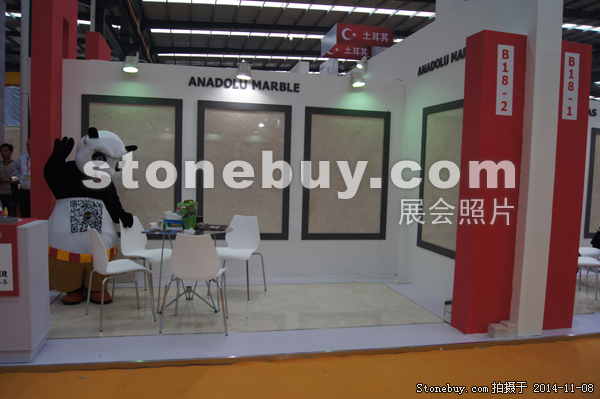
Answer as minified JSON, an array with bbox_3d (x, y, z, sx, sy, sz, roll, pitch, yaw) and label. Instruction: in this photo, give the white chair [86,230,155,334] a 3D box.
[{"bbox_3d":[-1.563,0.628,3.856,0.490,0.810,0.530,-1,4,-36],"label":"white chair"}]

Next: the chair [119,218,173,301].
[{"bbox_3d":[-1.539,0.589,4.498,0.490,0.810,0.530,3,4,19],"label":"chair"}]

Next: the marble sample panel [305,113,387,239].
[{"bbox_3d":[0.575,-0.298,5.538,1.000,1.521,0.050,1,4,-11],"label":"marble sample panel"}]

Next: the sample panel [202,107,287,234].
[{"bbox_3d":[-0.650,-0.316,5.308,0.959,1.480,0.050,1,4,-11],"label":"sample panel"}]

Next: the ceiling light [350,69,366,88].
[{"bbox_3d":[0.692,-1.408,5.276,0.155,0.190,0.170,1,4,-11],"label":"ceiling light"}]

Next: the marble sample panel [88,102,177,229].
[{"bbox_3d":[-1.882,-0.334,5.076,0.945,1.466,0.050,1,4,-11],"label":"marble sample panel"}]

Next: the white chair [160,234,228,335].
[{"bbox_3d":[-0.832,0.657,3.740,0.530,0.810,0.490,2,4,0],"label":"white chair"}]

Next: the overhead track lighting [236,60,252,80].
[{"bbox_3d":[-0.619,-1.427,5.013,0.155,0.190,0.170,1,4,-11],"label":"overhead track lighting"}]

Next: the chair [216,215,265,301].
[{"bbox_3d":[-0.656,0.597,4.783,0.530,0.810,0.490,3,4,15],"label":"chair"}]

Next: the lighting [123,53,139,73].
[{"bbox_3d":[-1.798,-1.450,4.776,0.155,0.200,0.170,1,4,-11],"label":"lighting"}]

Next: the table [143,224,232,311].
[{"bbox_3d":[-1.028,0.653,4.224,0.780,0.746,0.780,1,4,-11],"label":"table"}]

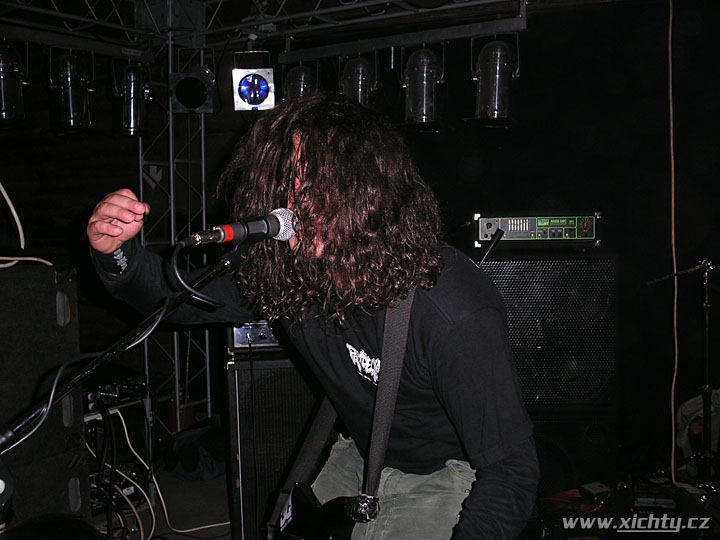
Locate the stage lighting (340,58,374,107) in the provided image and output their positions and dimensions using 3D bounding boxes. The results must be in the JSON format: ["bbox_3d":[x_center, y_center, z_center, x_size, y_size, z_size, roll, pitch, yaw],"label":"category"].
[{"bbox_3d":[-0.007,-0.783,3.520,0.170,0.325,0.170,1,3,30],"label":"stage lighting"}]

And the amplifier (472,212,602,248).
[{"bbox_3d":[0.751,-0.173,3.460,0.540,0.150,0.300,-1,3,3],"label":"amplifier"}]

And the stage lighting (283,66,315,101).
[{"bbox_3d":[-0.272,-0.790,3.680,0.170,0.325,0.170,1,3,30],"label":"stage lighting"}]

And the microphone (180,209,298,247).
[{"bbox_3d":[-0.174,-0.059,1.216,0.052,0.052,0.206,2,11,44],"label":"microphone"}]

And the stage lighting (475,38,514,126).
[{"bbox_3d":[0.547,-0.767,3.200,0.170,0.325,0.170,1,3,30],"label":"stage lighting"}]

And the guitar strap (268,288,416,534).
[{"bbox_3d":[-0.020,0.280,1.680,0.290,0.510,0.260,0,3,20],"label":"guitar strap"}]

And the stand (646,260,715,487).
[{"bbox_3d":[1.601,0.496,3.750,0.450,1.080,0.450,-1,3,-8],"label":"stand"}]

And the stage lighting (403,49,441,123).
[{"bbox_3d":[0.271,-0.778,3.360,0.170,0.325,0.170,1,3,30],"label":"stage lighting"}]

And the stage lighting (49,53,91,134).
[{"bbox_3d":[-1.219,-0.750,3.341,0.170,0.325,0.170,2,4,45],"label":"stage lighting"}]

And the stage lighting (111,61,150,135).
[{"bbox_3d":[-1.020,-0.766,3.552,0.170,0.325,0.170,2,4,45],"label":"stage lighting"}]

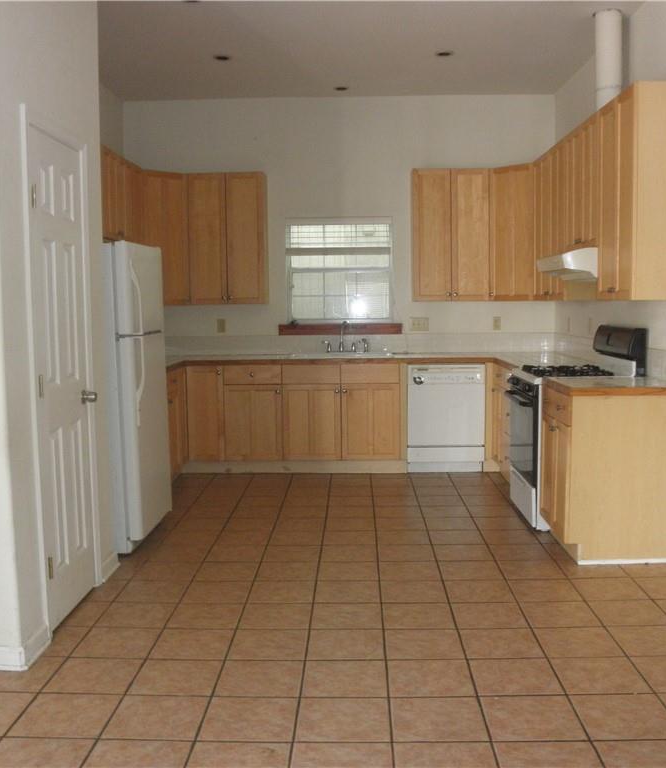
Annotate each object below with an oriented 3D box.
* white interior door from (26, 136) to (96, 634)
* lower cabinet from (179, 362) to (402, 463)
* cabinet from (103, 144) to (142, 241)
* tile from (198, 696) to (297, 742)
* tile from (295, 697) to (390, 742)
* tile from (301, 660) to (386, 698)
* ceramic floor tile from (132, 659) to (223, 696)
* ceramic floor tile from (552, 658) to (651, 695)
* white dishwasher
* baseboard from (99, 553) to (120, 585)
[{"bbox_3d":[-1.176,-0.023,3.571,0.037,2.030,0.585,-1,5,2],"label":"white interior door"},{"bbox_3d":[-0.319,0.206,6.843,1.710,0.780,0.600,-1,5,2],"label":"lower cabinet"},{"bbox_3d":[-1.647,-1.302,5.931,0.310,0.611,1.037,-1,5,2],"label":"cabinet"},{"bbox_3d":[-0.271,1.108,2.732,0.305,0.010,0.305,-1,6,2],"label":"tile"},{"bbox_3d":[0.037,1.088,2.679,0.300,0.010,0.300,-1,5,2],"label":"tile"},{"bbox_3d":[0.045,1.078,3.024,0.305,0.010,0.305,-1,6,2],"label":"tile"},{"bbox_3d":[-0.561,1.065,3.001,0.300,0.010,0.300,-1,5,2],"label":"ceramic floor tile"},{"bbox_3d":[0.965,1.062,3.003,0.305,0.010,0.305,-1,6,2],"label":"ceramic floor tile"},{"bbox_3d":[0.902,0.260,6.804,0.600,0.865,0.600,-1,5,2],"label":"white dishwasher"},{"bbox_3d":[-1.118,0.912,4.162,0.021,0.088,0.322,-1,5,2],"label":"baseboard"}]

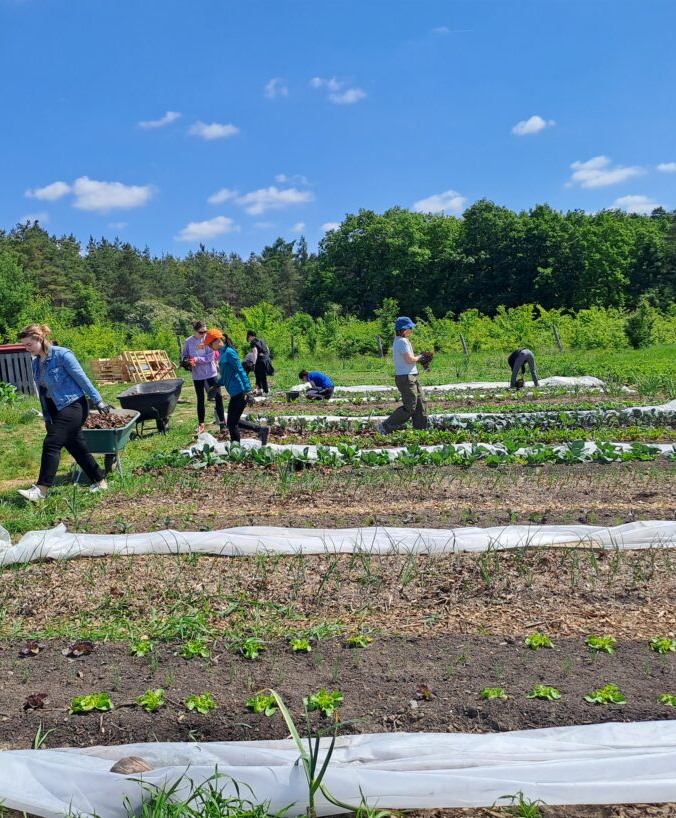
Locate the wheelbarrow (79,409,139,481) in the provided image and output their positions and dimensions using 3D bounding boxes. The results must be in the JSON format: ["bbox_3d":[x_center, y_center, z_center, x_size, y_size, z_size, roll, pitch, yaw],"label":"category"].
[{"bbox_3d":[-2.441,0.391,8.126,0.660,0.650,1.400,0,6,0],"label":"wheelbarrow"}]

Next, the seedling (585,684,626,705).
[{"bbox_3d":[1.092,1.148,3.221,0.169,0.055,0.169,0,5,0],"label":"seedling"}]

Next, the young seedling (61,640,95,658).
[{"bbox_3d":[-1.227,1.137,3.722,0.156,0.070,0.143,0,6,0],"label":"young seedling"}]

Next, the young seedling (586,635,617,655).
[{"bbox_3d":[1.243,1.093,3.709,0.148,0.074,0.148,0,5,0],"label":"young seedling"}]

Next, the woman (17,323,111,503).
[{"bbox_3d":[-2.524,0.002,7.191,0.850,1.600,0.520,-3,6,-28],"label":"woman"}]

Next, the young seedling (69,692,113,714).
[{"bbox_3d":[-0.978,1.166,3.124,0.170,0.075,0.150,0,6,0],"label":"young seedling"}]

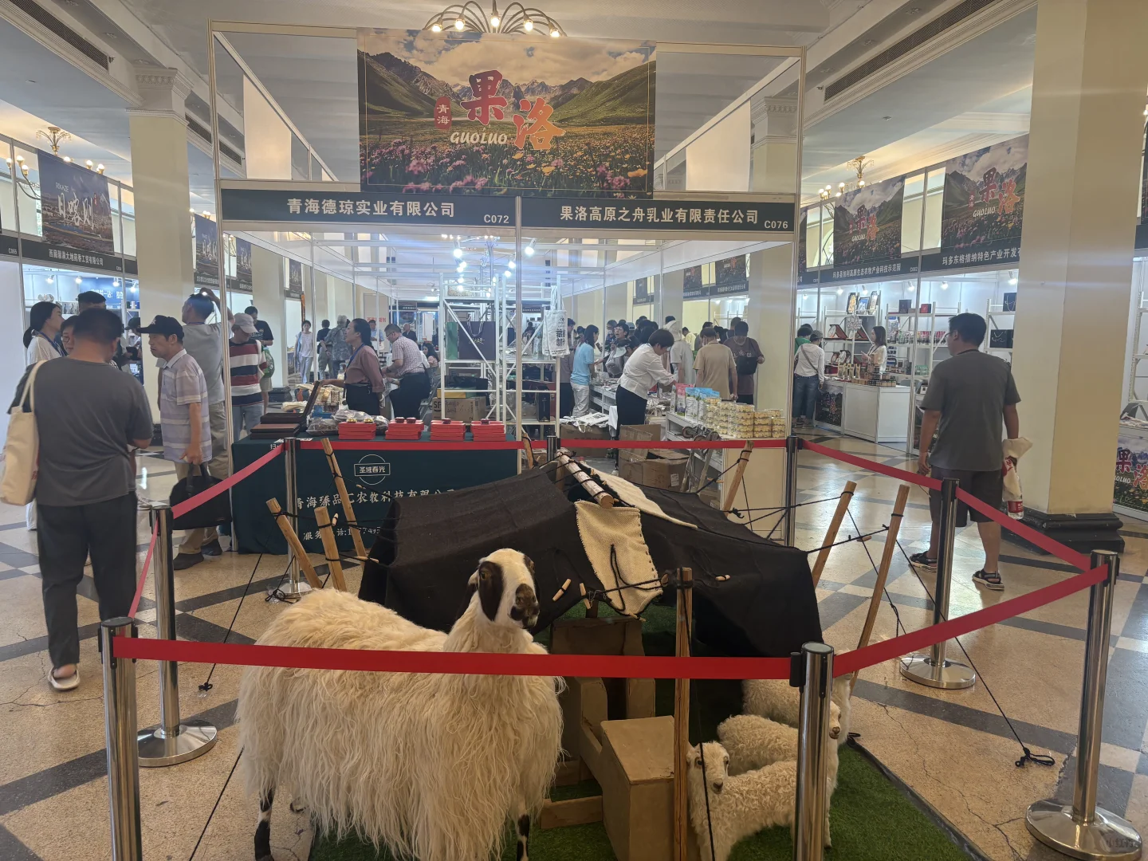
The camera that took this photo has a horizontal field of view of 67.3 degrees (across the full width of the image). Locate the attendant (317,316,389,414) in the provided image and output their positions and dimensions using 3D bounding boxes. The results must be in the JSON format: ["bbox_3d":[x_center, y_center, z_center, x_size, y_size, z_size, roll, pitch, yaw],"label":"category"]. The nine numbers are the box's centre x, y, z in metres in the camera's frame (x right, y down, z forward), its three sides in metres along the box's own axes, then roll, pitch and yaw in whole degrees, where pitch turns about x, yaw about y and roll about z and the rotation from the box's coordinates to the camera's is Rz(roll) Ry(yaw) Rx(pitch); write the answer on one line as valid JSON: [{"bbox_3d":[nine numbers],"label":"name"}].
[{"bbox_3d":[-2.051,-0.223,8.000,0.600,1.610,0.480,-1,7,-11],"label":"attendant"}]

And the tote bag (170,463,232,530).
[{"bbox_3d":[-2.371,0.422,5.480,0.120,0.410,0.410,7,10,42],"label":"tote bag"}]

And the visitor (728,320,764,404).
[{"bbox_3d":[2.030,-0.489,10.300,0.520,1.630,0.380,2,7,14],"label":"visitor"}]

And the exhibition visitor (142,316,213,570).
[{"bbox_3d":[-2.561,0.058,5.680,0.490,1.620,0.430,7,10,44],"label":"exhibition visitor"}]

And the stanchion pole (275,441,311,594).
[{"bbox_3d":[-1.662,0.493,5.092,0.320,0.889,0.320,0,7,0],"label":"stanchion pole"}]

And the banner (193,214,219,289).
[{"bbox_3d":[-7.000,-3.416,16.655,0.050,1.250,2.050,-1,7,-8],"label":"banner"}]

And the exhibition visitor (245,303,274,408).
[{"bbox_3d":[-4.131,-0.729,11.300,0.500,1.770,0.380,-3,8,-27],"label":"exhibition visitor"}]

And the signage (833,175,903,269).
[{"bbox_3d":[4.052,-2.864,11.999,0.050,1.060,2.050,0,7,-7],"label":"signage"}]

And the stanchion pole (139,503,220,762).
[{"bbox_3d":[-1.504,0.735,3.187,0.320,0.912,0.320,0,7,-7],"label":"stanchion pole"}]

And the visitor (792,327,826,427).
[{"bbox_3d":[3.672,-0.817,13.500,0.500,1.500,0.360,5,8,30],"label":"visitor"}]

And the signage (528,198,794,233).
[{"bbox_3d":[0.607,-1.528,6.110,1.950,0.205,0.040,-1,7,-8],"label":"signage"}]

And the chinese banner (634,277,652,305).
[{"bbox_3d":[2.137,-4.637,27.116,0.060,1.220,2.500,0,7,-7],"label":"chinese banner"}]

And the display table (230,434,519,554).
[{"bbox_3d":[-1.383,0.431,6.297,1.940,0.755,0.580,0,7,-7],"label":"display table"}]

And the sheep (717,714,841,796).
[{"bbox_3d":[0.666,1.054,2.785,0.460,0.410,0.200,3,8,21],"label":"sheep"}]

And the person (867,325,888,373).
[{"bbox_3d":[4.661,-0.799,13.200,0.350,1.580,0.440,1,7,2],"label":"person"}]

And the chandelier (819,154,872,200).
[{"bbox_3d":[5.004,-4.195,15.245,1.380,1.280,1.380,0,7,-7],"label":"chandelier"}]

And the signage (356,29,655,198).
[{"bbox_3d":[-0.428,-2.094,5.751,1.975,1.035,0.050,0,7,-6],"label":"signage"}]

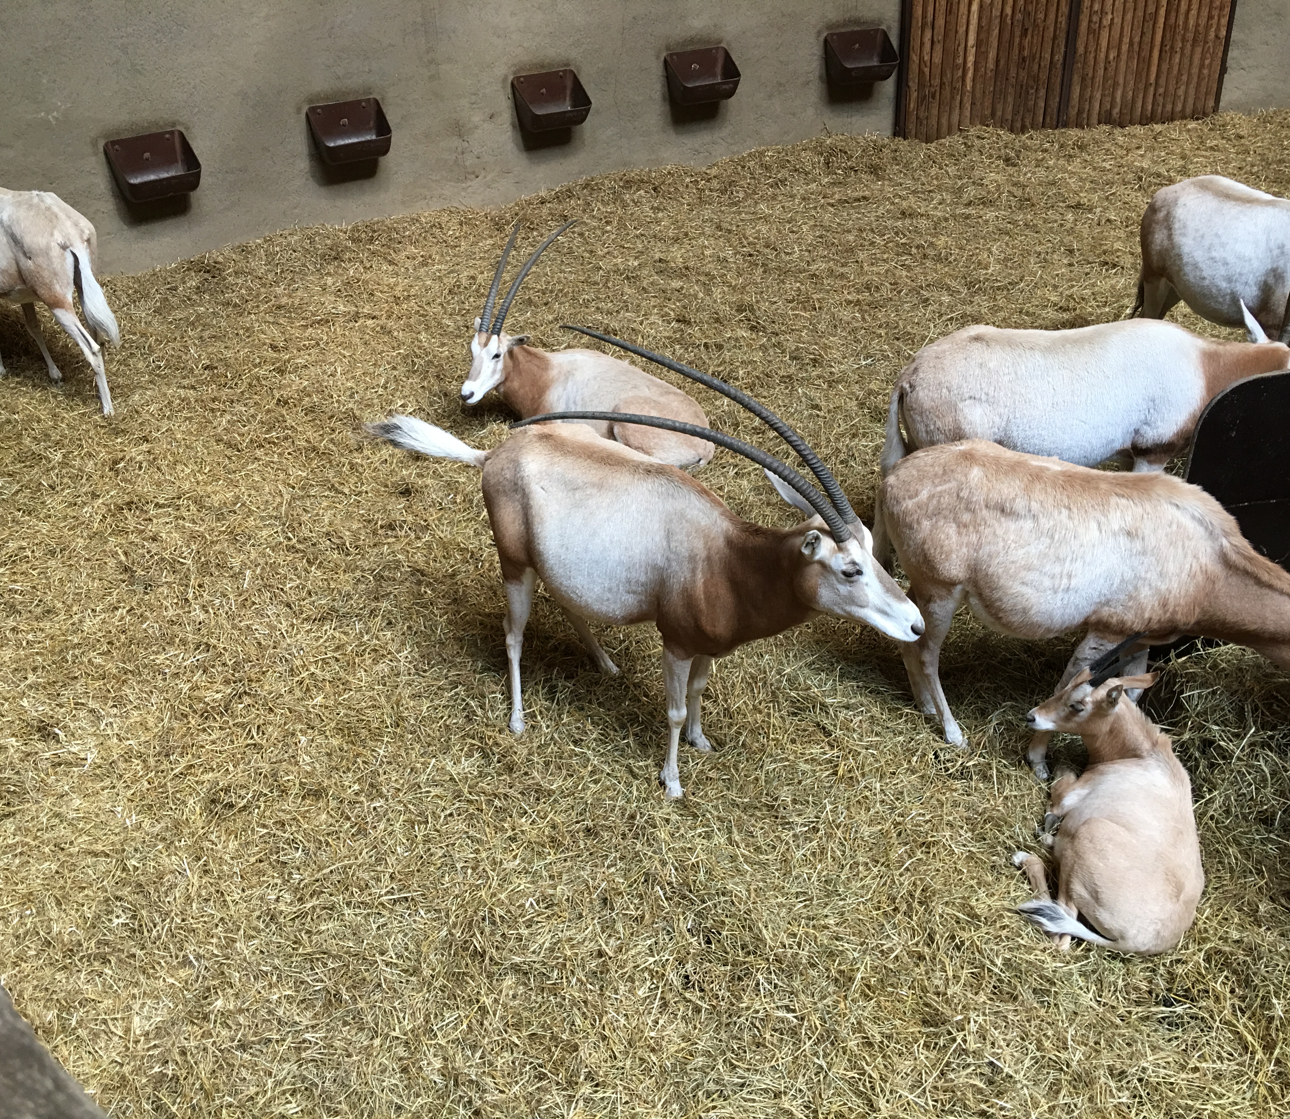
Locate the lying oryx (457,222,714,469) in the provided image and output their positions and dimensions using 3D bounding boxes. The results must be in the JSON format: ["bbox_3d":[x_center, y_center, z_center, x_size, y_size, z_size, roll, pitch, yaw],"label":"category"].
[{"bbox_3d":[-0.191,-0.842,5.614,1.160,1.020,0.940,6,33,15],"label":"lying oryx"}]

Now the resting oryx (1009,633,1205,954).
[{"bbox_3d":[1.250,0.624,3.388,0.480,0.740,0.680,-1,32,5],"label":"resting oryx"}]

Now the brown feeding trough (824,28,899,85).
[{"bbox_3d":[1.761,-4.041,10.078,0.530,0.339,0.412,-10,33,-11],"label":"brown feeding trough"}]

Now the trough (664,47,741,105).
[{"bbox_3d":[0.467,-3.763,9.765,0.530,0.339,0.412,-14,33,-16],"label":"trough"}]

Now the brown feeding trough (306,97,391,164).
[{"bbox_3d":[-2.061,-3.011,8.821,0.530,0.339,0.412,-18,35,-22],"label":"brown feeding trough"}]

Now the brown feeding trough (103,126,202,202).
[{"bbox_3d":[-3.225,-2.589,8.265,0.530,0.339,0.412,-22,37,-27],"label":"brown feeding trough"}]

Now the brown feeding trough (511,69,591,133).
[{"bbox_3d":[-0.681,-3.416,9.328,0.530,0.339,0.412,-17,34,-20],"label":"brown feeding trough"}]

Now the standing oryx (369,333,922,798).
[{"bbox_3d":[-0.142,0.031,3.788,1.920,1.470,0.680,21,39,33],"label":"standing oryx"}]

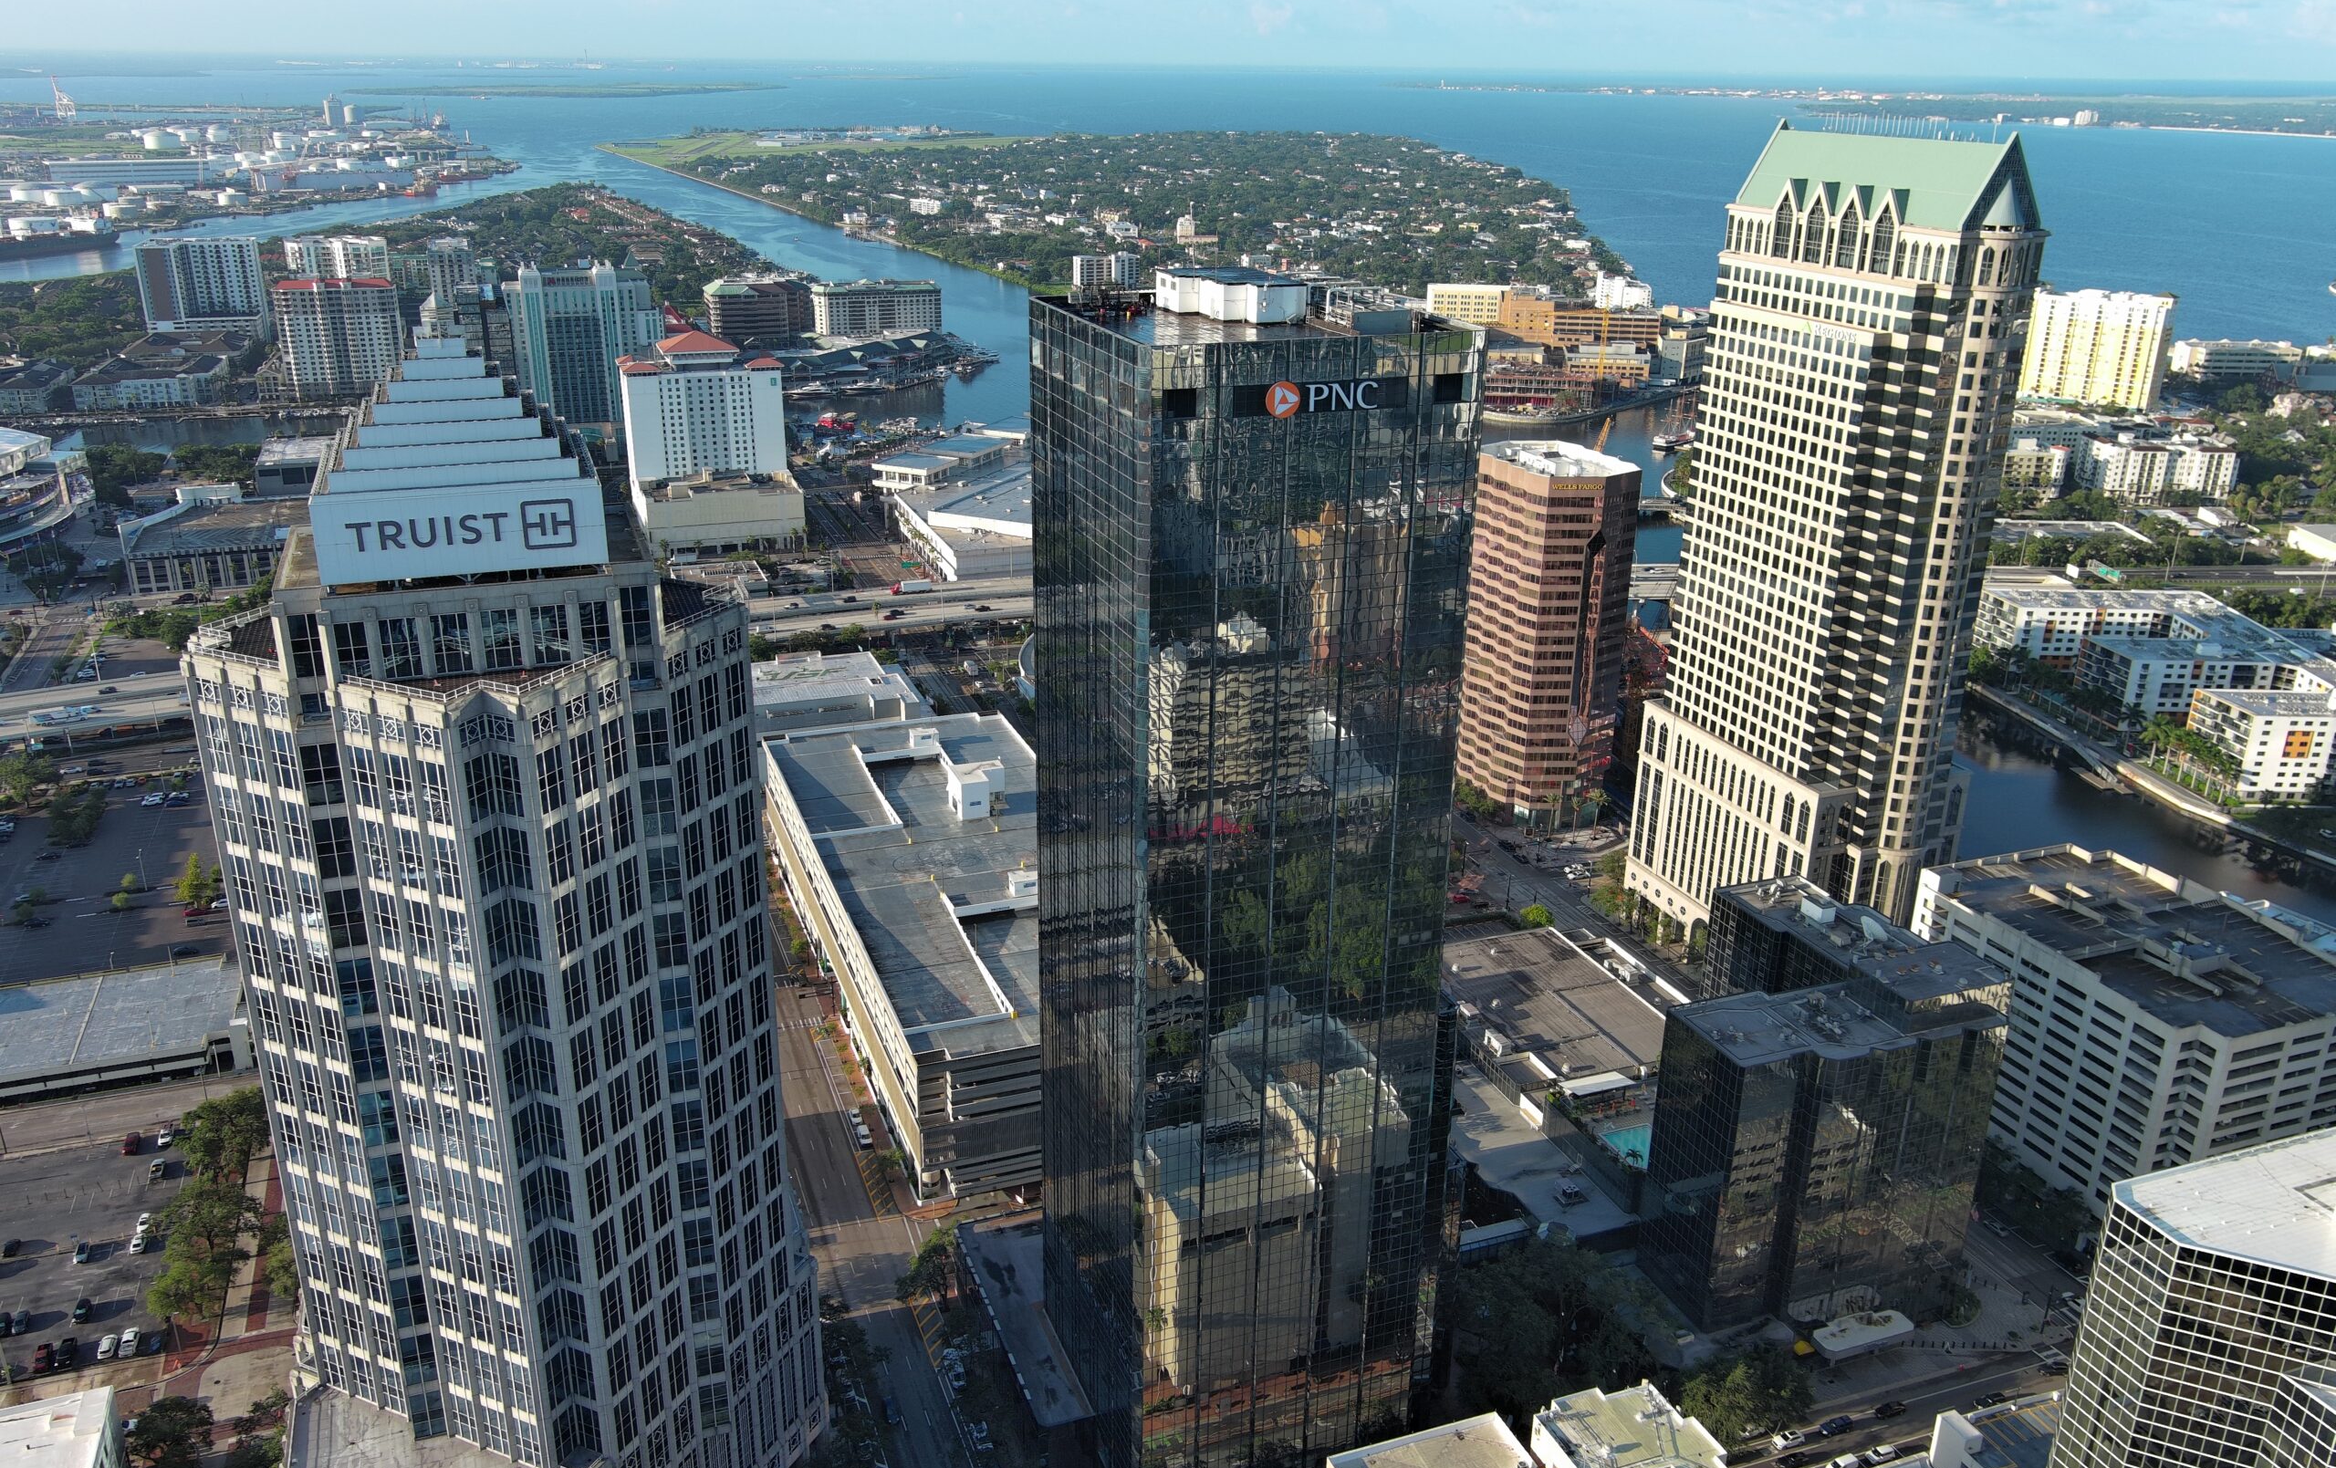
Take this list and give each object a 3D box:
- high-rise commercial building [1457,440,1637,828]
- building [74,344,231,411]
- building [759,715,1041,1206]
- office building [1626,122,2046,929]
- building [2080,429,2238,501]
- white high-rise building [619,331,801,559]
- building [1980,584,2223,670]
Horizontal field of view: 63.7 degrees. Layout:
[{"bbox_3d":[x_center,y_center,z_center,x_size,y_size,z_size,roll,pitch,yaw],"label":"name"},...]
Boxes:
[{"bbox_3d":[96.810,-26.620,491.500,29.500,92.500,46.500,-7,21,-21],"label":"high-rise commercial building"},{"bbox_3d":[-556.960,-195.400,1034.450,66.000,19.000,82.000,-5,21,-15],"label":"building"},{"bbox_3d":[-42.470,37.420,400.670,61.640,28.000,165.730,-7,21,-20],"label":"building"},{"bbox_3d":[134.820,-32.730,385.050,39.270,174.560,62.640,-7,21,-20],"label":"office building"},{"bbox_3d":[451.530,-122.310,861.390,53.000,23.500,38.000,1,20,1],"label":"building"},{"bbox_3d":[-185.180,-121.010,763.840,61.000,79.000,69.000,-7,21,-20],"label":"white high-rise building"},{"bbox_3d":[303.420,-32.550,612.700,70.000,22.000,21.000,0,20,-2],"label":"building"}]

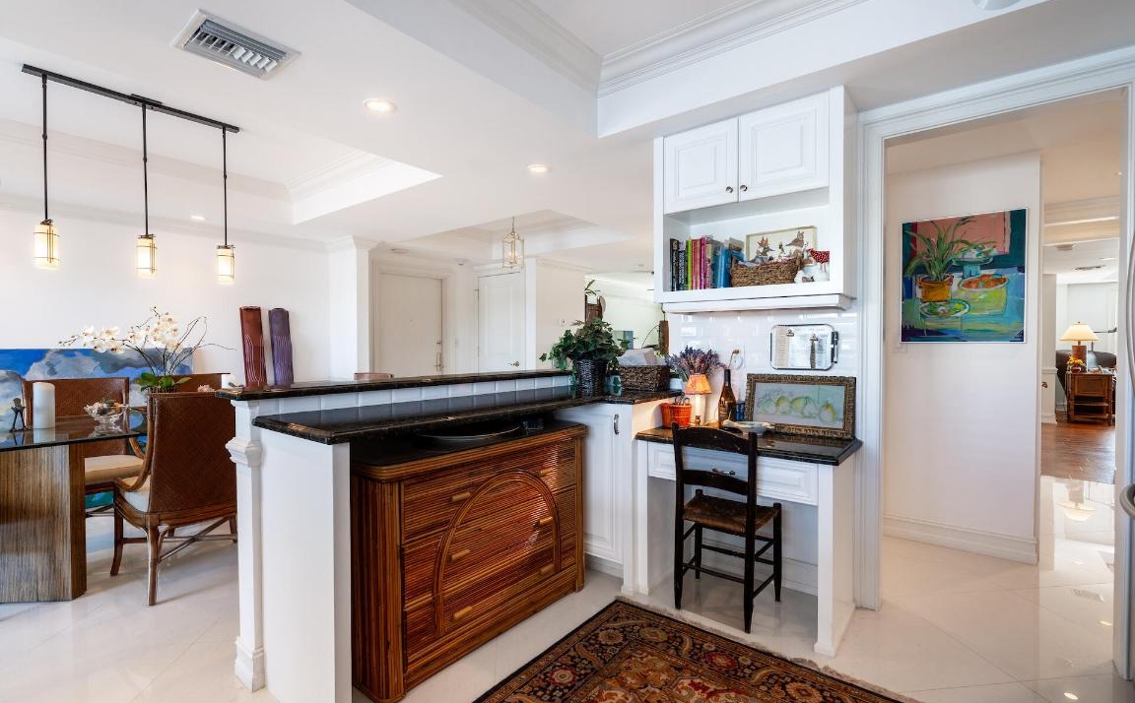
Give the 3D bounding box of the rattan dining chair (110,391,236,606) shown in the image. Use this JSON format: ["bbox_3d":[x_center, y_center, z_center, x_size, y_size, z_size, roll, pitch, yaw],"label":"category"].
[{"bbox_3d":[-1.956,0.674,2.674,0.640,0.980,0.580,0,1,38],"label":"rattan dining chair"}]

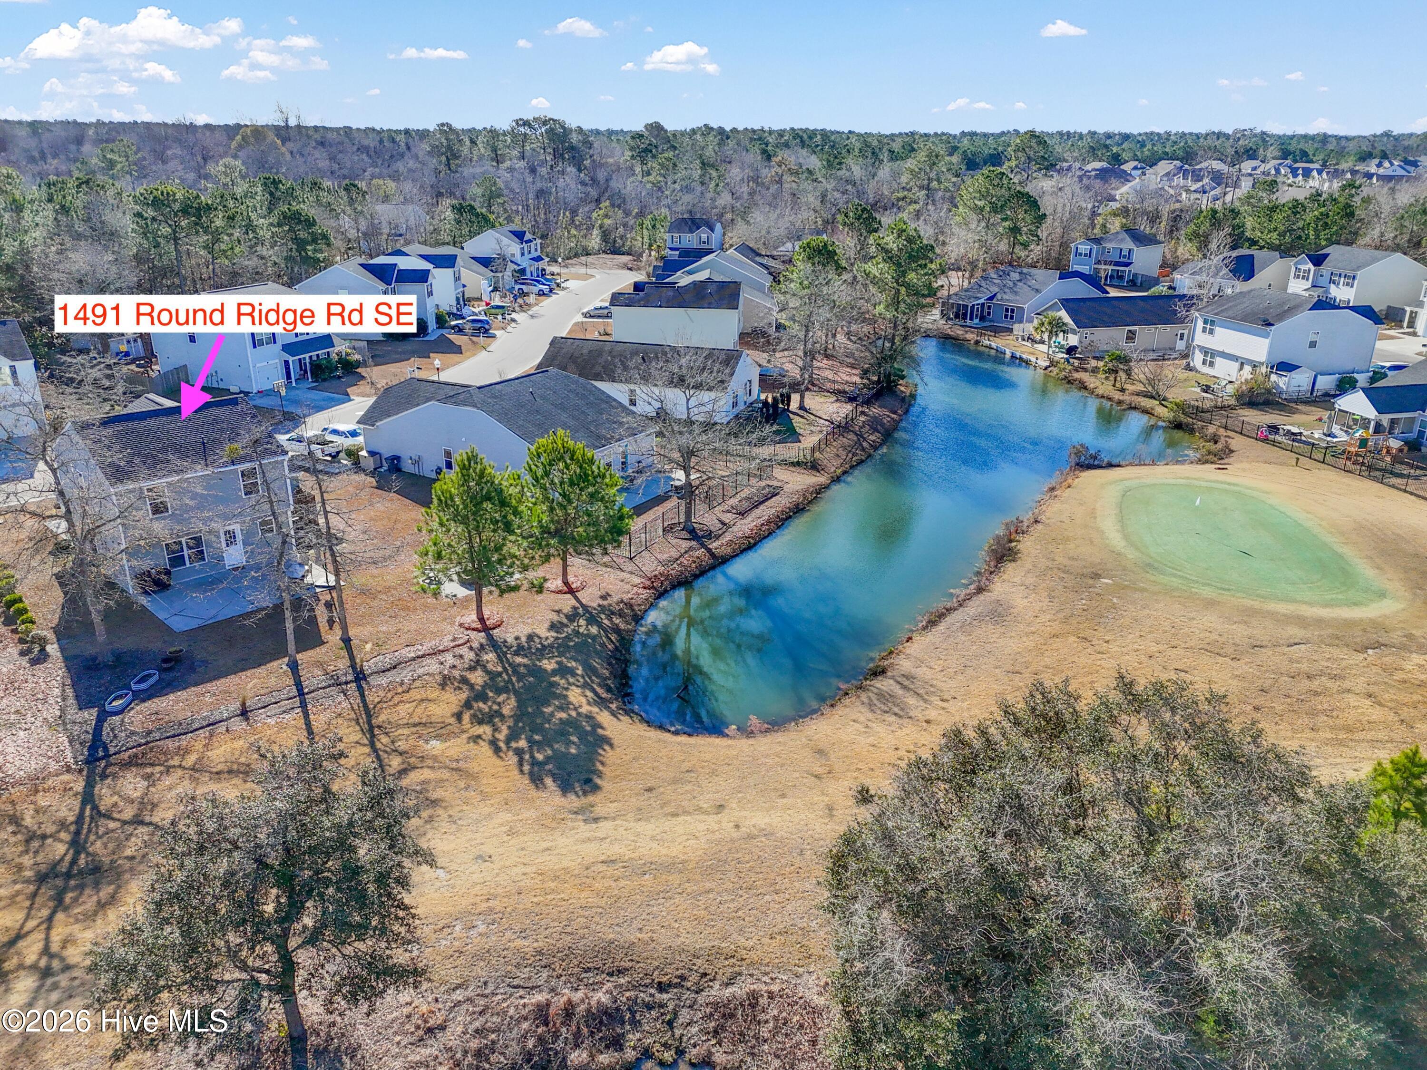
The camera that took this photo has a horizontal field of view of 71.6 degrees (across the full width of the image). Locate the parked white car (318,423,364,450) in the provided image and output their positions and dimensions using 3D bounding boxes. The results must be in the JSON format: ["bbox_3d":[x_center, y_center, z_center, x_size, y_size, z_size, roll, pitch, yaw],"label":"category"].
[{"bbox_3d":[-26.288,-7.085,71.809,4.500,1.650,1.850,10,24,23],"label":"parked white car"}]

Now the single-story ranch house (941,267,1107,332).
[{"bbox_3d":[39.089,-30.629,124.968,20.000,6.200,10.800,-18,29,-38],"label":"single-story ranch house"}]

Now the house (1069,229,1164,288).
[{"bbox_3d":[58.410,-40.345,143.021,8.500,7.400,11.800,21,30,41],"label":"house"}]

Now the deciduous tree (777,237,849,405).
[{"bbox_3d":[7.558,-16.497,77.467,5.410,13.360,5.410,2,23,5],"label":"deciduous tree"}]

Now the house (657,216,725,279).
[{"bbox_3d":[-3.336,-52.227,175.667,8.400,7.800,10.500,4,22,8],"label":"house"}]

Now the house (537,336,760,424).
[{"bbox_3d":[-5.487,-13.236,80.652,17.100,4.900,8.800,7,24,18],"label":"house"}]

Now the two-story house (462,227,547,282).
[{"bbox_3d":[-32.535,-44.800,156.856,10.600,7.800,10.000,3,22,6],"label":"two-story house"}]

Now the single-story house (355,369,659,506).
[{"bbox_3d":[-13.827,-7.235,65.072,17.100,5.700,10.200,13,26,29],"label":"single-story house"}]

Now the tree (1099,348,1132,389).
[{"bbox_3d":[37.195,-15.345,91.249,2.900,3.500,2.900,0,22,0],"label":"tree"}]

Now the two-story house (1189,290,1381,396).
[{"bbox_3d":[54.504,-19.113,94.824,12.300,7.600,10.200,-5,23,-14],"label":"two-story house"}]

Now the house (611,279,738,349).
[{"bbox_3d":[-3.663,-22.351,102.384,12.900,7.300,8.700,2,22,4],"label":"house"}]

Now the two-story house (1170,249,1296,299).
[{"bbox_3d":[70.959,-35.730,134.205,16.700,5.600,10.100,-19,29,-38],"label":"two-story house"}]

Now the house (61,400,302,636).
[{"bbox_3d":[-29.532,-3.175,54.273,8.805,7.835,10.200,-20,30,-41],"label":"house"}]

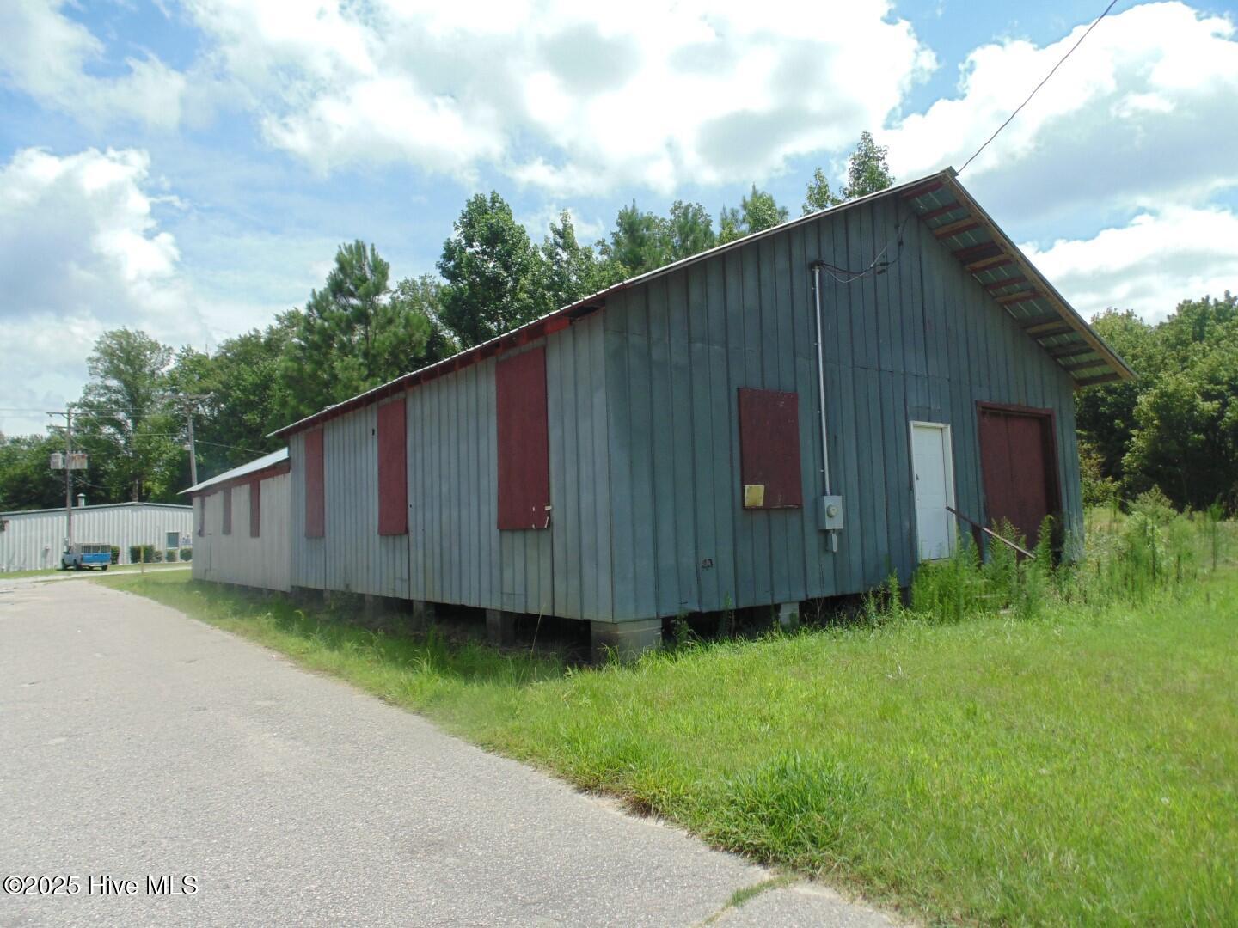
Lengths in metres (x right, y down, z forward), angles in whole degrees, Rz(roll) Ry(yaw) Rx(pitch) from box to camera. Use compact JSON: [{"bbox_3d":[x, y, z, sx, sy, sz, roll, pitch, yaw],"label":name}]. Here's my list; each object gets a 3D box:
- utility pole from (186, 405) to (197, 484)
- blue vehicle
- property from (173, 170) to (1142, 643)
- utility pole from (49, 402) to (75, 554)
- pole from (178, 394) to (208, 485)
[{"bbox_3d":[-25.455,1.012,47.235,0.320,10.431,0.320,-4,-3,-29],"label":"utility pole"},{"bbox_3d":[-35.061,6.092,51.783,4.400,1.660,1.640,-6,-6,41],"label":"blue vehicle"},{"bbox_3d":[-2.234,-0.037,20.269,11.970,6.400,23.482,2,-6,-38],"label":"property"},{"bbox_3d":[-37.540,1.666,53.944,2.300,10.995,0.700,1,-6,-35],"label":"utility pole"},{"bbox_3d":[-25.455,1.012,47.235,2.300,10.431,0.400,-4,-3,-29],"label":"pole"}]

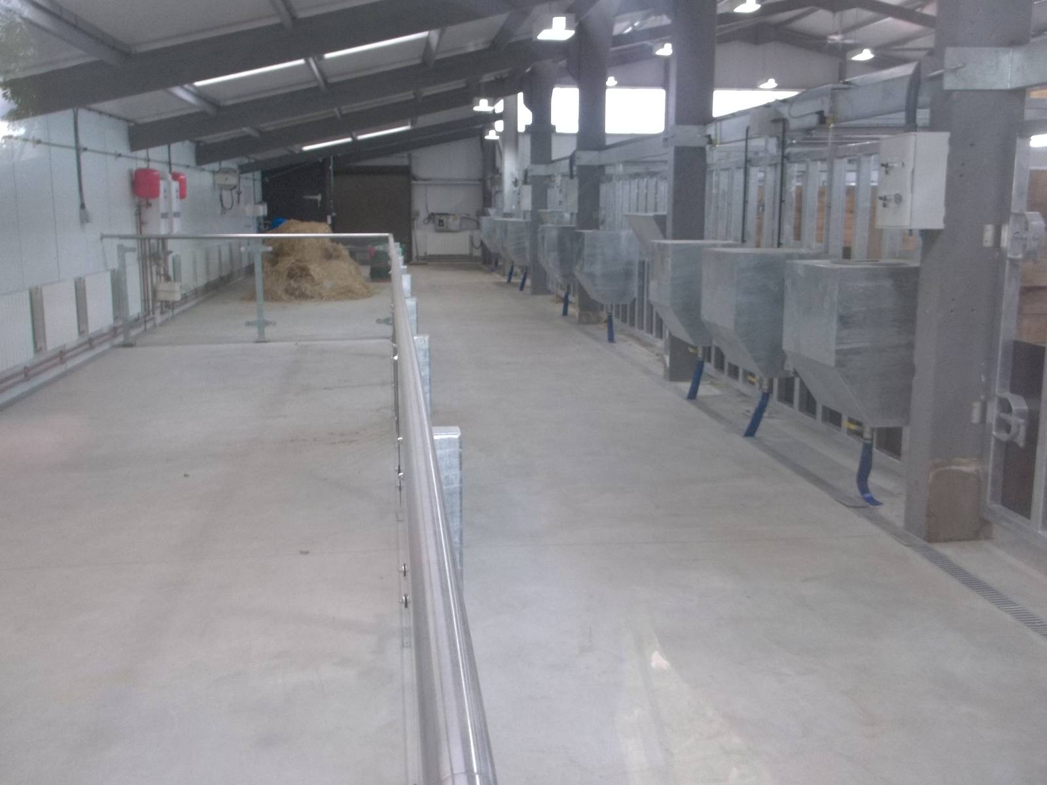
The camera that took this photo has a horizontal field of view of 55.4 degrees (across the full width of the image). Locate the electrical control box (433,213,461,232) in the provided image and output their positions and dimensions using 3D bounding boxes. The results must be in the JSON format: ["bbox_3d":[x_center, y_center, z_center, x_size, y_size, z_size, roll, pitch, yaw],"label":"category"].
[{"bbox_3d":[-1.917,-4.237,24.941,0.647,0.454,0.200,-2,11,-7],"label":"electrical control box"}]

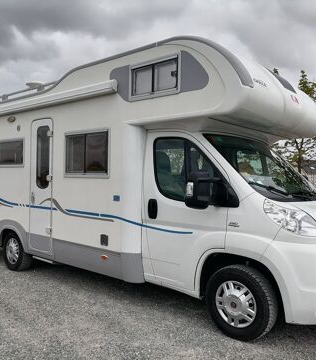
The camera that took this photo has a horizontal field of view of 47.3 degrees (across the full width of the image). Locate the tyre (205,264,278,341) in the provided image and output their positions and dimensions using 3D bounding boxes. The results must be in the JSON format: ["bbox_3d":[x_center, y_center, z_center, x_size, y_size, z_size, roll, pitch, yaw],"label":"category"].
[{"bbox_3d":[0.761,1.123,3.332,0.680,0.670,0.215,1,0,40],"label":"tyre"}]

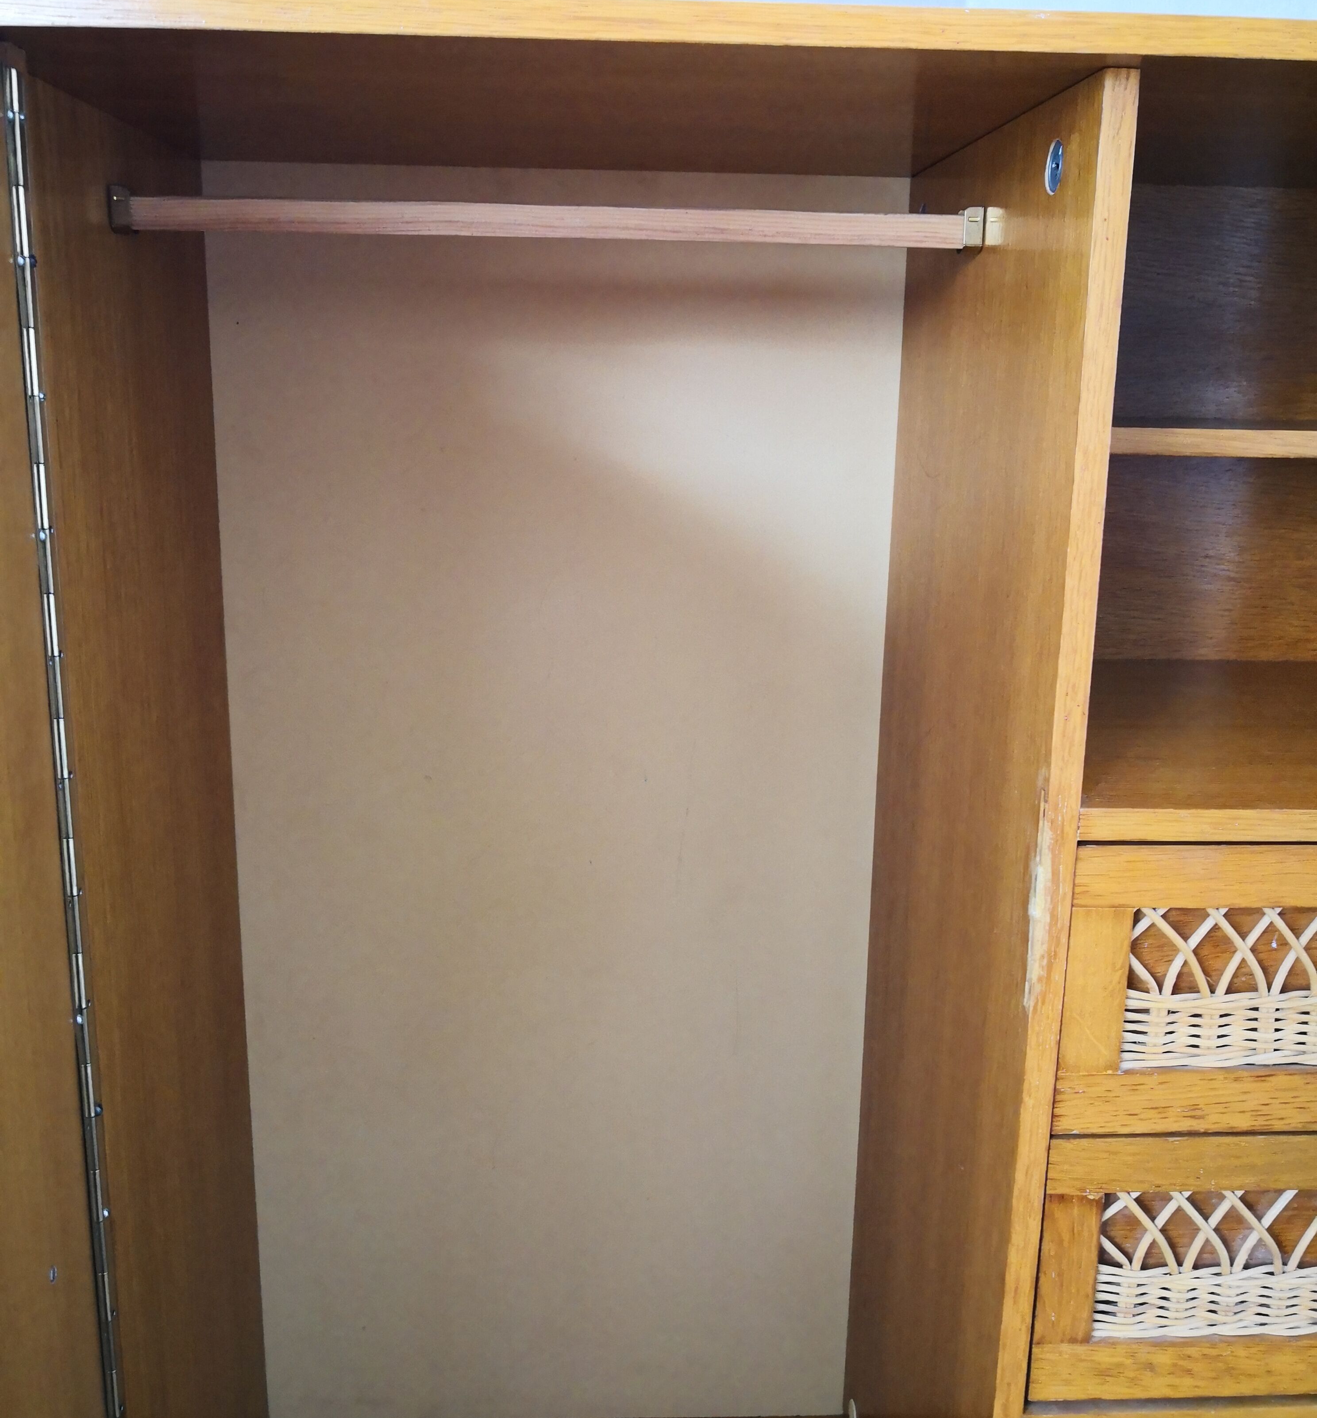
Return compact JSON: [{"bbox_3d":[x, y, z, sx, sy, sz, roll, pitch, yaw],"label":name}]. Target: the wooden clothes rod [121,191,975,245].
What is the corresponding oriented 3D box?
[{"bbox_3d":[-0.058,-0.277,0.779,0.475,0.017,0.016,0,13,-3],"label":"wooden clothes rod"}]

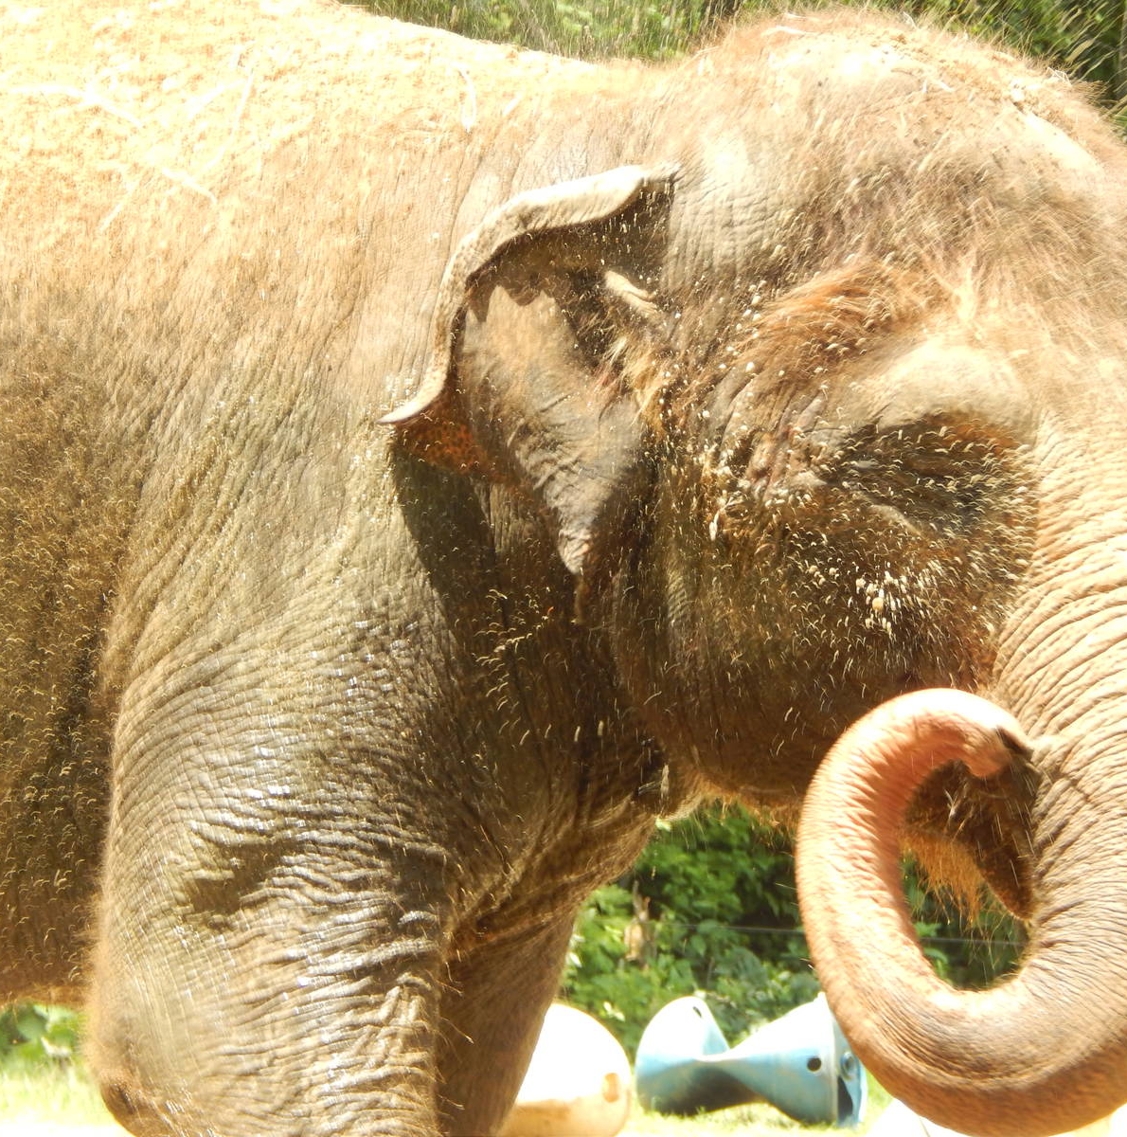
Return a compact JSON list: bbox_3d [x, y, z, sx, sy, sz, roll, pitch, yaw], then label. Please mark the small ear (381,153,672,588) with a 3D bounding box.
[{"bbox_3d":[-0.043,-0.252,14.500,0.370,0.560,0.180,0,-1,-20],"label":"small ear"}]

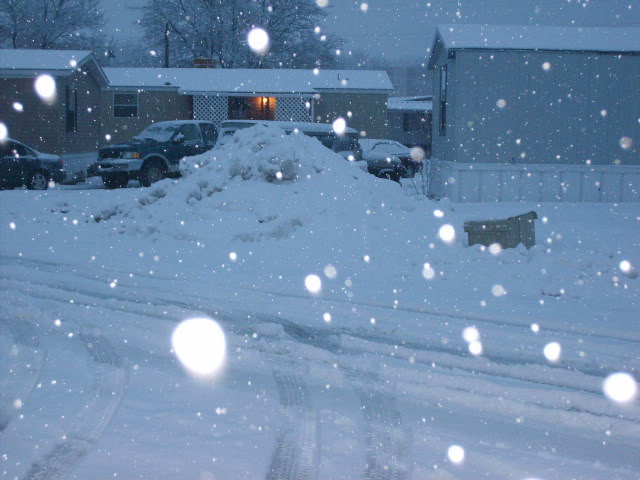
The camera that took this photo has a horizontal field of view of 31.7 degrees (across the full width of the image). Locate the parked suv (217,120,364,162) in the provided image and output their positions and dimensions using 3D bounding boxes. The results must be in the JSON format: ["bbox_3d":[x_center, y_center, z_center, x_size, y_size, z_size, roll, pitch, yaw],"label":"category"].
[{"bbox_3d":[-1.160,-2.453,33.400,4.900,1.920,1.950,-4,7,-43],"label":"parked suv"}]

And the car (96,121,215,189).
[{"bbox_3d":[-4.380,-2.567,34.100,1.980,1.920,5.100,5,7,41],"label":"car"}]

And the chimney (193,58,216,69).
[{"bbox_3d":[-4.783,-7.265,46.500,0.950,0.500,0.650,1,5,0],"label":"chimney"}]

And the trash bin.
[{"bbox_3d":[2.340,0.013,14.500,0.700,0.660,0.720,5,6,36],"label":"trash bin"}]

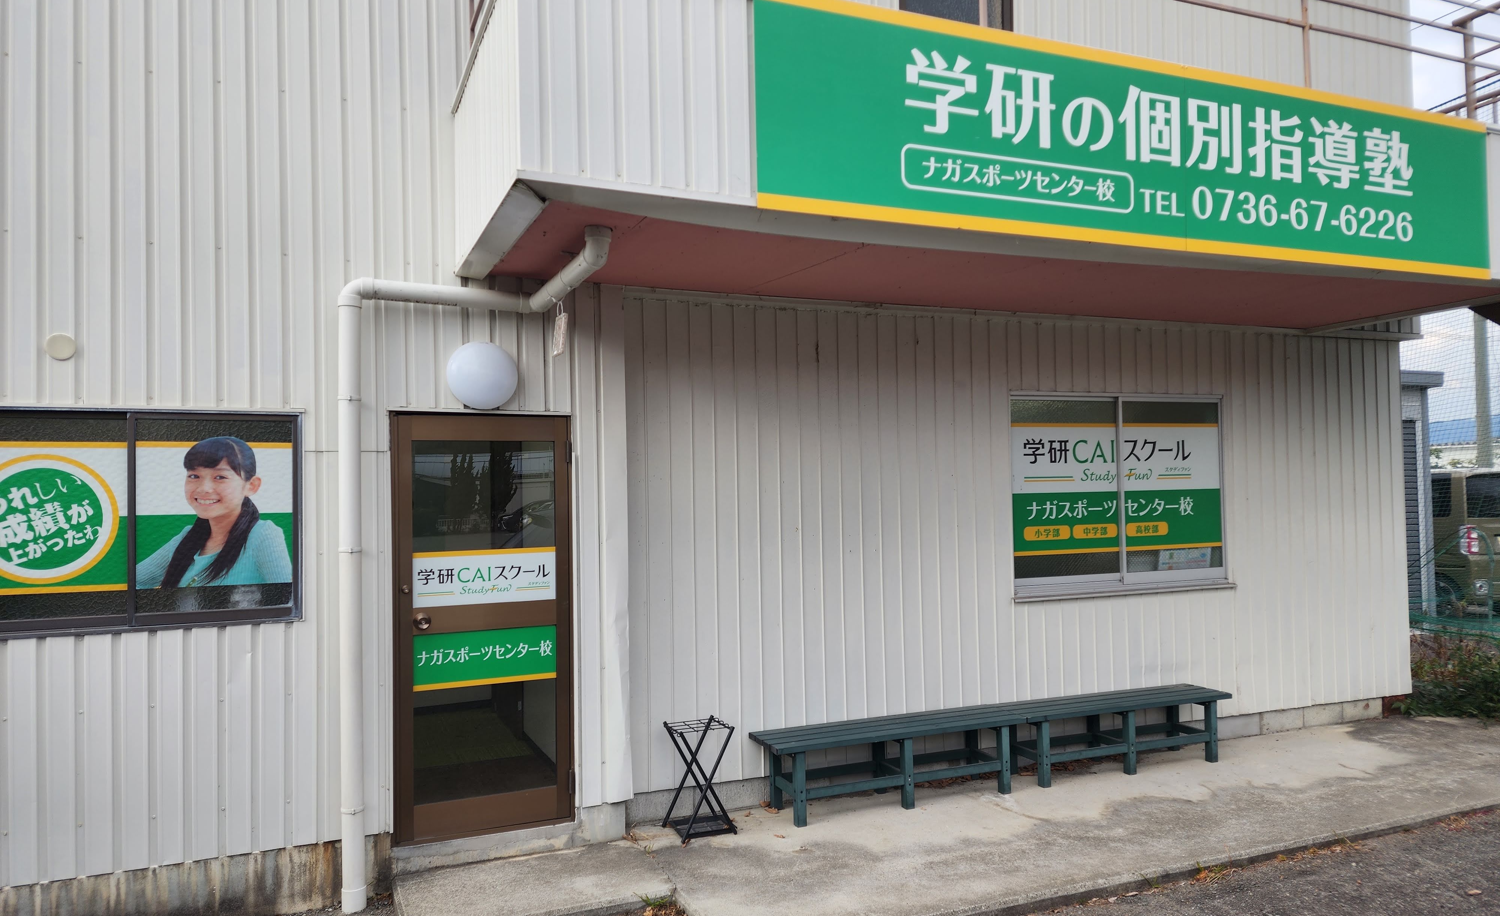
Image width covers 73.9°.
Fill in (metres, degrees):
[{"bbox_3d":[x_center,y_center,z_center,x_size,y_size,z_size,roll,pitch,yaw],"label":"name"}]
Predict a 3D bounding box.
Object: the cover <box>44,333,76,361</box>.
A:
[{"bbox_3d":[-2.689,-0.432,3.888,0.108,0.108,0.030,0,-1,-24],"label":"cover"}]

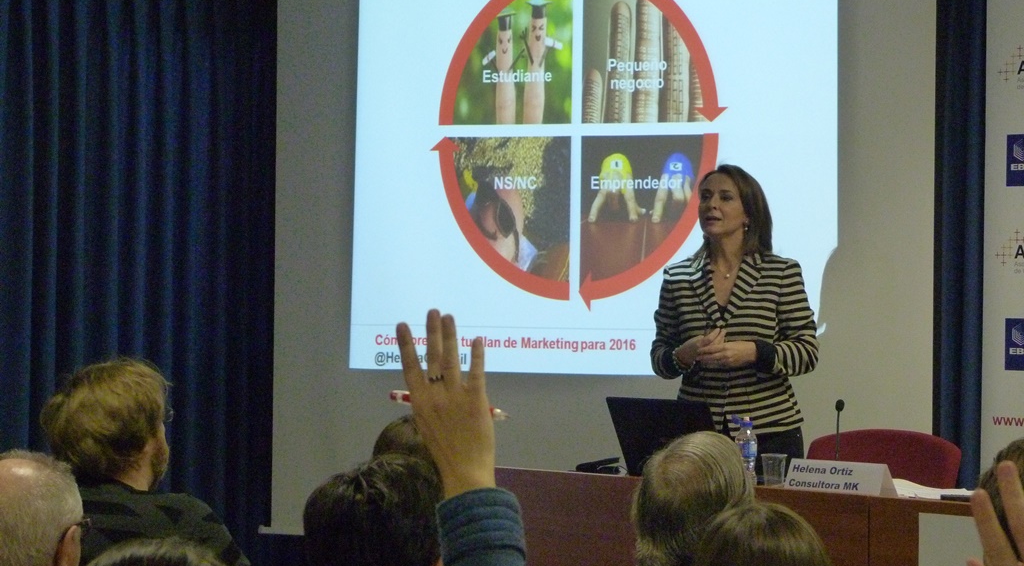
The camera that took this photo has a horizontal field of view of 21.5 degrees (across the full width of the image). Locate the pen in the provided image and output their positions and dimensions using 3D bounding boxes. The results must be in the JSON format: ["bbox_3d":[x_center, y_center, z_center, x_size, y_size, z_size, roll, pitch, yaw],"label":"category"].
[{"bbox_3d":[-0.067,0.132,2.870,0.136,0.011,0.011,10,0,0],"label":"pen"}]

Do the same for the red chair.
[{"bbox_3d":[0.969,0.863,7.854,0.550,0.850,0.580,1,0,40],"label":"red chair"}]

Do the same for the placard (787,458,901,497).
[{"bbox_3d":[0.858,0.503,7.029,0.303,0.084,0.082,1,0,42],"label":"placard"}]

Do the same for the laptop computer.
[{"bbox_3d":[0.505,0.428,7.346,0.352,0.228,0.350,1,0,42],"label":"laptop computer"}]

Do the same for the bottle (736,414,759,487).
[{"bbox_3d":[0.633,0.451,7.239,0.061,0.184,0.061,1,0,0],"label":"bottle"}]

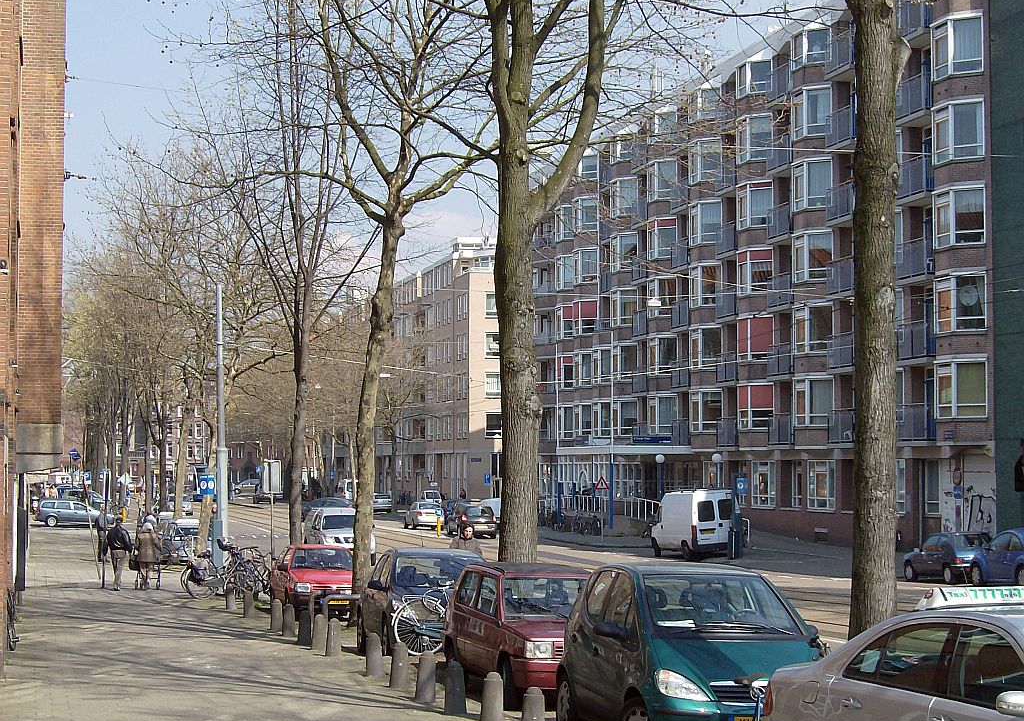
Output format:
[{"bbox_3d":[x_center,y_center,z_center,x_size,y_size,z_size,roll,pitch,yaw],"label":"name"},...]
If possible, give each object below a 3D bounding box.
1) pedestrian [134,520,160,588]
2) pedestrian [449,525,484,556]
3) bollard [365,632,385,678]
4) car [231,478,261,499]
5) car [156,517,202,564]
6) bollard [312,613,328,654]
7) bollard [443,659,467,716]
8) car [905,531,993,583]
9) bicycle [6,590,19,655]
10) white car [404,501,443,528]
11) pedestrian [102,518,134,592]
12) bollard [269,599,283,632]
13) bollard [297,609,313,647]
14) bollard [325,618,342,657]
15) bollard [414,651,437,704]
[{"bbox_3d":[-8.722,4.685,49.543,0.580,1.620,0.450,1,-3,-12],"label":"pedestrian"},{"bbox_3d":[-0.686,3.357,31.454,0.500,1.730,0.350,0,-3,-2],"label":"pedestrian"},{"bbox_3d":[-1.615,3.470,24.314,0.210,0.516,0.210,1,-3,-14],"label":"bollard"},{"bbox_3d":[-22.610,11.065,180.000,4.200,1.450,1.750,0,-3,-8],"label":"car"},{"bbox_3d":[-10.412,5.814,67.128,1.660,1.400,4.300,1,-3,-13],"label":"car"},{"bbox_3d":[-2.721,3.839,29.213,0.210,0.500,0.210,1,-3,-13],"label":"bollard"},{"bbox_3d":[-0.547,3.144,19.869,0.210,0.518,0.210,1,-3,-14],"label":"bollard"},{"bbox_3d":[12.500,5.607,58.700,1.620,1.400,3.800,1,-3,-14],"label":"car"},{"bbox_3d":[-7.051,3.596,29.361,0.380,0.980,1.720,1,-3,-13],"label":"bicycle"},{"bbox_3d":[-4.786,8.505,113.000,1.700,1.450,4.250,1,-3,-13],"label":"white car"},{"bbox_3d":[-9.021,4.430,47.300,0.660,1.700,0.450,1,-3,-12],"label":"pedestrian"},{"bbox_3d":[-3.742,4.056,32.826,0.210,0.517,0.210,1,-3,-14],"label":"bollard"},{"bbox_3d":[-2.978,3.850,29.681,0.210,0.515,0.210,1,-3,-14],"label":"bollard"},{"bbox_3d":[-2.377,3.694,27.558,0.210,0.516,0.210,1,-3,-14],"label":"bollard"},{"bbox_3d":[-0.876,3.220,21.013,0.210,0.500,0.210,1,-3,-13],"label":"bollard"}]

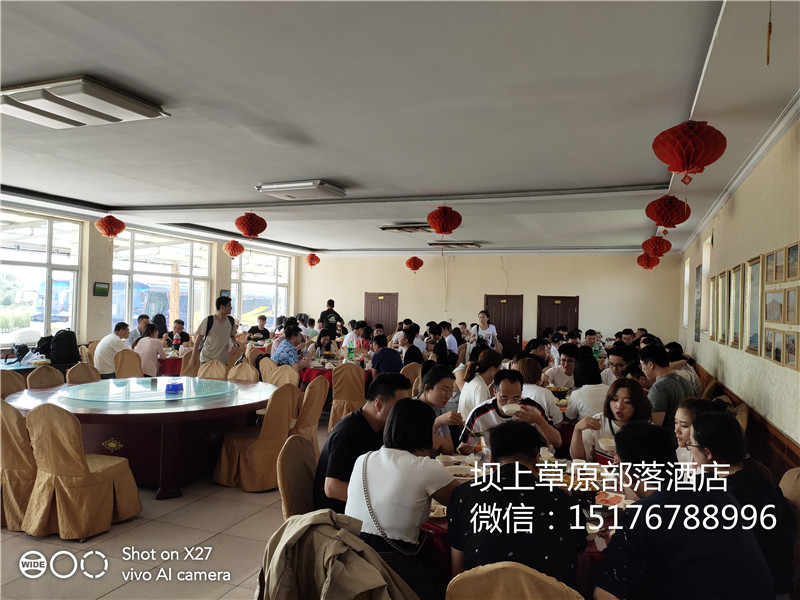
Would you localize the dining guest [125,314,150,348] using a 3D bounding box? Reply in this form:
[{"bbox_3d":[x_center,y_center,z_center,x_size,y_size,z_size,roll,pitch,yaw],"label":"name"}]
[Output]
[{"bbox_3d":[-4.247,0.960,8.800,0.780,1.330,0.520,2,-1,37],"label":"dining guest"}]

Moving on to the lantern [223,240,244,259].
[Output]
[{"bbox_3d":[-3.571,-1.087,11.400,0.440,0.380,0.440,1,-1,24],"label":"lantern"}]

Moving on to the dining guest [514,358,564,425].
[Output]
[{"bbox_3d":[1.156,1.132,4.500,0.480,1.270,0.720,2,0,25],"label":"dining guest"}]

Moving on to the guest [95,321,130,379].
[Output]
[{"bbox_3d":[-4.337,0.991,8.142,0.750,1.280,0.500,2,0,-28],"label":"guest"}]

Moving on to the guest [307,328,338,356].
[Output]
[{"bbox_3d":[-1.250,1.116,8.800,0.520,1.240,0.750,2,-1,-6],"label":"guest"}]

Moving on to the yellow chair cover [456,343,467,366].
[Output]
[{"bbox_3d":[1.327,1.330,10.450,0.450,0.940,0.530,2,0,22],"label":"yellow chair cover"}]

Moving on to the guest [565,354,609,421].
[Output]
[{"bbox_3d":[1.667,1.139,4.650,0.480,1.290,0.720,2,0,12],"label":"guest"}]

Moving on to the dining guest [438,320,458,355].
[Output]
[{"bbox_3d":[0.843,1.171,10.800,0.780,1.330,0.480,2,-1,2],"label":"dining guest"}]

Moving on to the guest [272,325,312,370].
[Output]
[{"bbox_3d":[-1.504,1.040,7.300,0.720,1.330,0.500,3,-1,-30],"label":"guest"}]

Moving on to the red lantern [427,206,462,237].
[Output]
[{"bbox_3d":[0.595,-1.057,7.108,0.460,0.380,0.460,2,0,0],"label":"red lantern"}]

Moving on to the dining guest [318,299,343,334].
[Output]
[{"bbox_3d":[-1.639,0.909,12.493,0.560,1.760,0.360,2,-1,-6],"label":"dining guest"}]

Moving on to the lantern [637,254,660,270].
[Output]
[{"bbox_3d":[5.479,-0.848,11.700,0.460,0.380,0.460,2,-1,24],"label":"lantern"}]

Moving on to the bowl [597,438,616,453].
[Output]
[{"bbox_3d":[1.175,0.813,2.980,0.120,0.055,0.120,2,0,0],"label":"bowl"}]

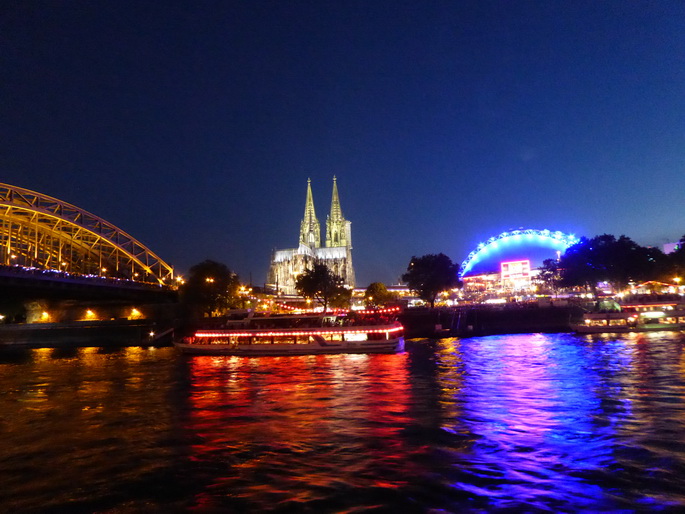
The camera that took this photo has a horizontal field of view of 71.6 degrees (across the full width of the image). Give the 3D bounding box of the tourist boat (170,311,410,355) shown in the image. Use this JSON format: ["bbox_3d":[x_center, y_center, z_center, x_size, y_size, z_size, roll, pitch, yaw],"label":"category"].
[{"bbox_3d":[-11.691,15.142,95.333,48.386,8.200,8.600,-3,-7,10],"label":"tourist boat"}]

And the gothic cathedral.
[{"bbox_3d":[-32.256,-25.287,514.382,86.250,157.300,144.600,-3,-7,10],"label":"gothic cathedral"}]

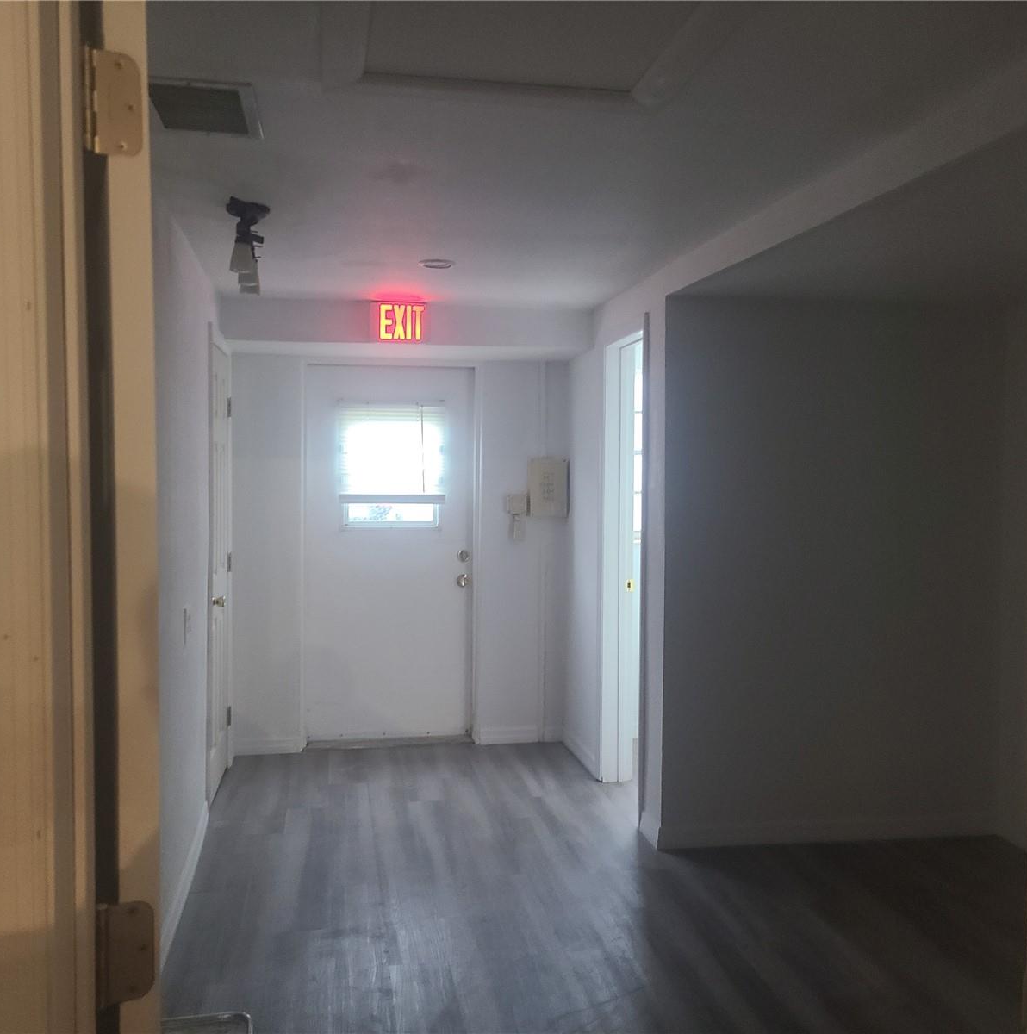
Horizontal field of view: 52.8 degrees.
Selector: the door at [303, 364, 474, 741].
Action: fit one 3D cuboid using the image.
[{"bbox_3d":[-0.666,0.200,5.662,0.910,2.030,0.045,0,3,-10],"label":"door"}]

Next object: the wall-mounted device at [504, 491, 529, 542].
[{"bbox_3d":[0.012,-0.001,5.633,0.115,0.255,0.050,0,3,-10],"label":"wall-mounted device"}]

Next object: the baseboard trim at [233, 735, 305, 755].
[{"bbox_3d":[-1.295,1.211,5.483,0.355,0.095,0.015,0,3,-10],"label":"baseboard trim"}]

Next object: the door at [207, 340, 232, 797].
[{"bbox_3d":[-1.383,0.253,4.888,0.037,2.040,0.610,0,3,-10],"label":"door"}]

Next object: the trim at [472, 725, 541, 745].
[{"bbox_3d":[-0.032,1.202,5.712,0.370,0.097,0.015,0,3,-10],"label":"trim"}]

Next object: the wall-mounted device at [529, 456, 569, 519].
[{"bbox_3d":[0.181,-0.164,5.646,0.205,0.330,0.070,0,3,-10],"label":"wall-mounted device"}]

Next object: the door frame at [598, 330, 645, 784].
[{"bbox_3d":[0.547,0.224,4.632,0.150,2.150,0.730,0,3,-10],"label":"door frame"}]

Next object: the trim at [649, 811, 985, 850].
[{"bbox_3d":[1.281,1.273,4.207,1.435,0.094,0.015,0,3,-7],"label":"trim"}]

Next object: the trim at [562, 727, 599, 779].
[{"bbox_3d":[0.347,1.218,5.387,0.015,0.094,0.740,0,3,-10],"label":"trim"}]

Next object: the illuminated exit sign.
[{"bbox_3d":[-0.529,-0.908,4.861,0.285,0.192,0.050,0,3,-10],"label":"illuminated exit sign"}]

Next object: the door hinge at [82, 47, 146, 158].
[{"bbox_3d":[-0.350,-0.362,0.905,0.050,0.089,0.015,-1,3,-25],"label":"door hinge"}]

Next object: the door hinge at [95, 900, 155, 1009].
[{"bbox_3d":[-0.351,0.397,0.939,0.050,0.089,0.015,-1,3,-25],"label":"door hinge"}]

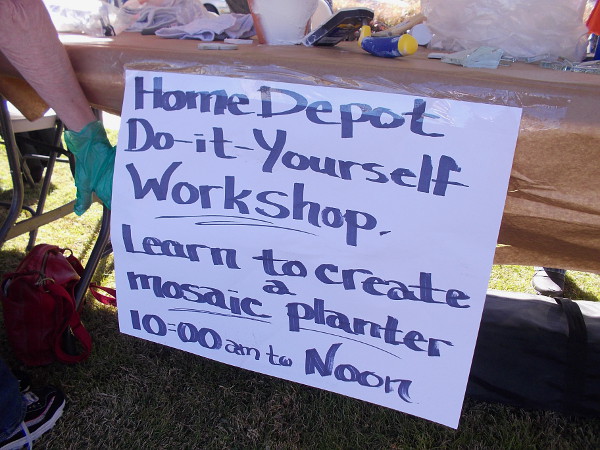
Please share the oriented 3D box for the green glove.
[{"bbox_3d":[-0.425,-0.117,1.040,0.115,0.190,0.090,-1,23,-9],"label":"green glove"}]

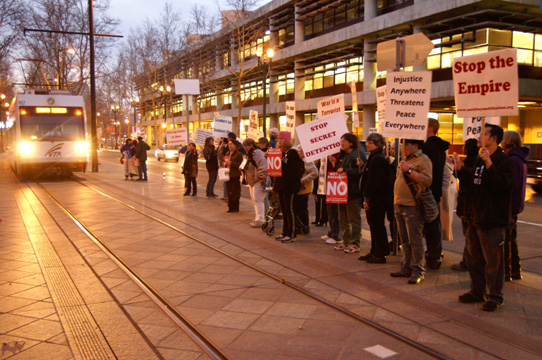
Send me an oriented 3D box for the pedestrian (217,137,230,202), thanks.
[{"bbox_3d":[-1.287,-0.291,12.222,0.420,1.634,0.480,-2,5,-17],"label":"pedestrian"}]

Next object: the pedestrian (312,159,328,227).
[{"bbox_3d":[0.919,0.019,8.548,0.360,1.650,0.480,-2,5,-21],"label":"pedestrian"}]

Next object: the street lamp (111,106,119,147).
[{"bbox_3d":[-25.624,-8.776,74.000,1.250,7.218,0.500,-3,6,-30],"label":"street lamp"}]

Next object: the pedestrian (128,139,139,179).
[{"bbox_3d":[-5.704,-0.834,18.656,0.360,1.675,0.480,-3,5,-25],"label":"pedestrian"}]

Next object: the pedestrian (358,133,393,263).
[{"bbox_3d":[1.388,0.226,5.990,0.420,1.678,0.480,-1,5,-16],"label":"pedestrian"}]

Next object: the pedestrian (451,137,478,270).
[{"bbox_3d":[2.374,0.300,5.564,0.420,1.604,0.480,2,5,17],"label":"pedestrian"}]

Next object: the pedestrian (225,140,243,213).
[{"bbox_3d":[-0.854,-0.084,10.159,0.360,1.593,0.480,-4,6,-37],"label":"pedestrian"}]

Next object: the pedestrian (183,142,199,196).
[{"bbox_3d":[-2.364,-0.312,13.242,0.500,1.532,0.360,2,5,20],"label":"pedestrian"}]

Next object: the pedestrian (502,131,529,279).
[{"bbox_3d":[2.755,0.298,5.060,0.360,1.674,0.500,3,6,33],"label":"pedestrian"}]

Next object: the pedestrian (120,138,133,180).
[{"bbox_3d":[-5.888,-0.848,18.510,0.500,1.661,0.380,-3,6,-33],"label":"pedestrian"}]

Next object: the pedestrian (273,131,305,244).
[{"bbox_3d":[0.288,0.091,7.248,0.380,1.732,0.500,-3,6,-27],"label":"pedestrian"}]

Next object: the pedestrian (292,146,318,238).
[{"bbox_3d":[0.579,0.157,7.782,0.420,1.508,0.500,-3,6,-30],"label":"pedestrian"}]

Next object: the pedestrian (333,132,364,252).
[{"bbox_3d":[1.115,0.178,6.491,0.420,1.686,0.480,-2,5,-25],"label":"pedestrian"}]

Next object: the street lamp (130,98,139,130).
[{"bbox_3d":[-20.564,-8.304,67.659,1.250,7.955,0.400,-3,6,-30],"label":"street lamp"}]

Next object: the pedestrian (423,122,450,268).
[{"bbox_3d":[2.033,0.166,5.643,0.380,1.857,0.520,1,5,9],"label":"pedestrian"}]

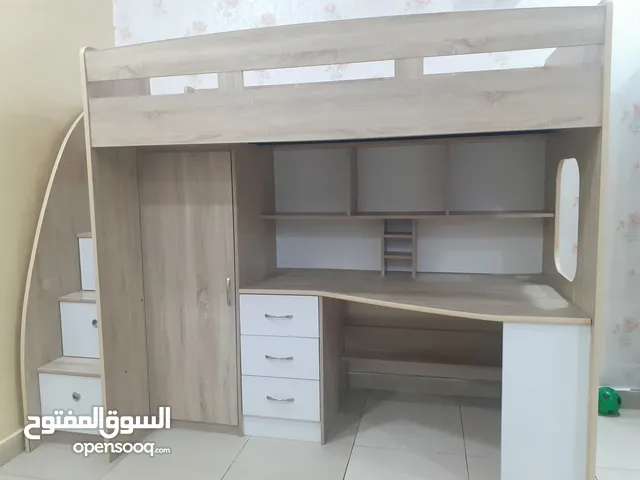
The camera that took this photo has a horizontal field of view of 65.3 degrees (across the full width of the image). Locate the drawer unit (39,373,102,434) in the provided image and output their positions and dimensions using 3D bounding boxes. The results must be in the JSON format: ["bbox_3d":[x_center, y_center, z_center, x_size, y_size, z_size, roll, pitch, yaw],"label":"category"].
[{"bbox_3d":[-1.110,0.761,2.473,0.401,0.283,0.270,0,6,13],"label":"drawer unit"}]

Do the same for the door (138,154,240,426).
[{"bbox_3d":[-0.635,0.242,2.419,0.482,1.329,0.022,0,6,13],"label":"door"}]

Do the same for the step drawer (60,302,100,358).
[{"bbox_3d":[-1.090,0.445,2.451,0.401,0.271,0.020,0,6,13],"label":"step drawer"}]

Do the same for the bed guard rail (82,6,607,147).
[{"bbox_3d":[0.093,-0.640,2.309,1.988,0.422,0.964,0,6,13],"label":"bed guard rail"}]

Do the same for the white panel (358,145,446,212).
[{"bbox_3d":[0.442,-0.332,2.705,0.476,0.363,0.015,0,6,13],"label":"white panel"}]

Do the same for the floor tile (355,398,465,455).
[{"bbox_3d":[0.465,0.941,2.531,0.498,0.010,0.498,0,6,13],"label":"floor tile"}]

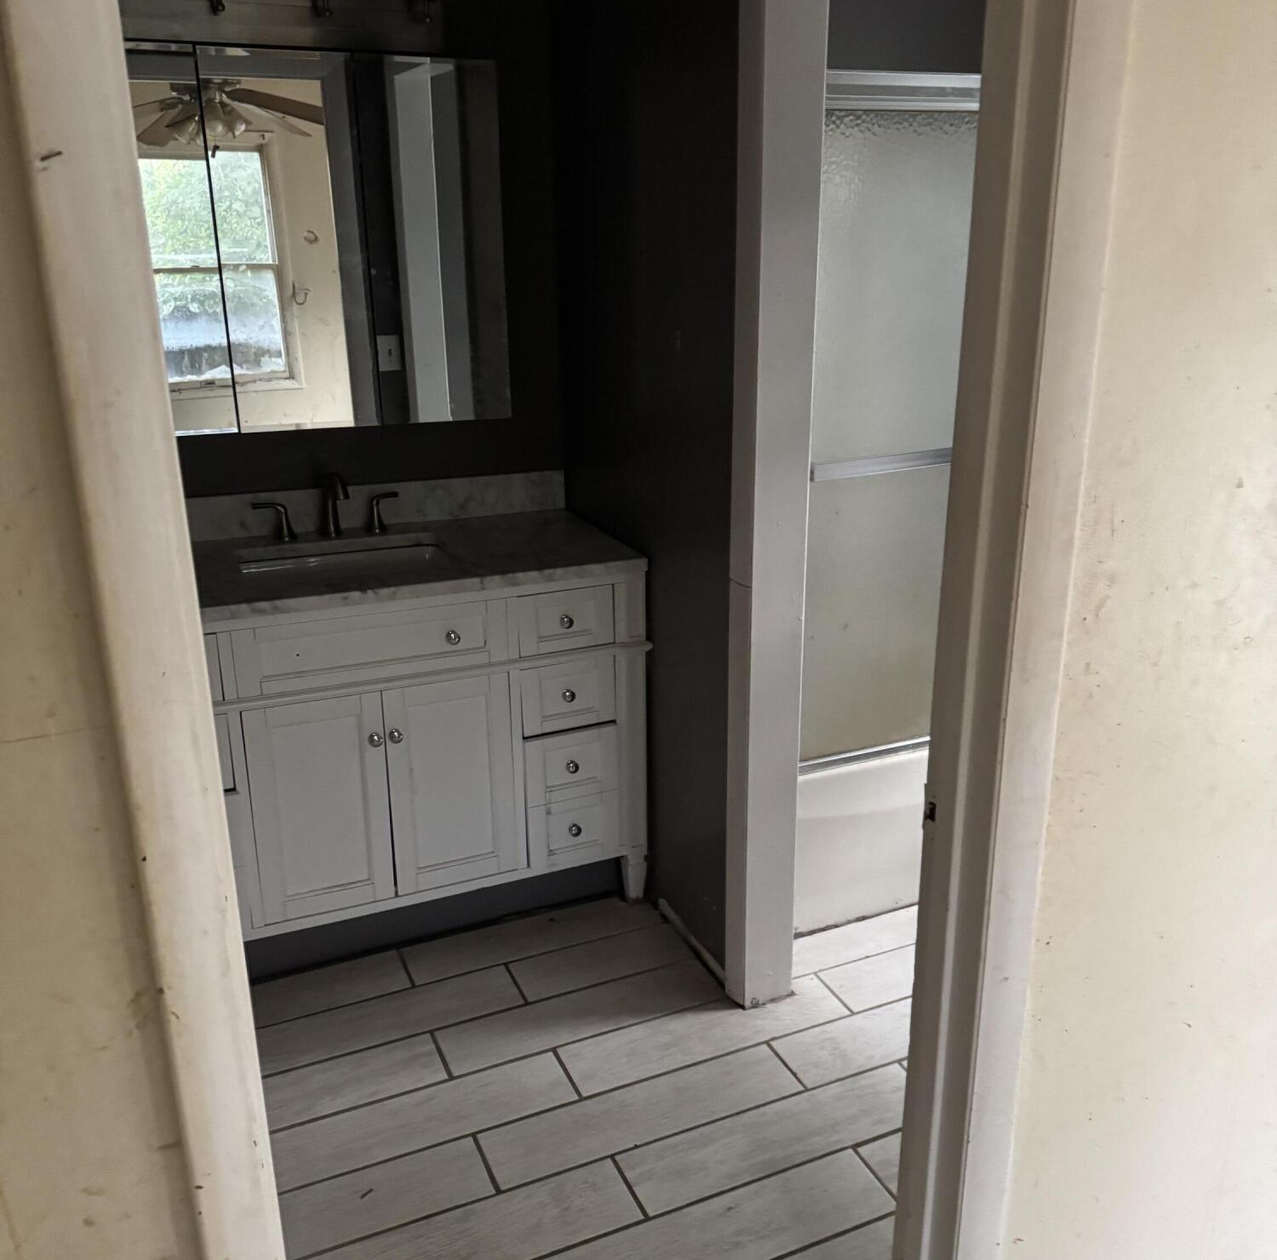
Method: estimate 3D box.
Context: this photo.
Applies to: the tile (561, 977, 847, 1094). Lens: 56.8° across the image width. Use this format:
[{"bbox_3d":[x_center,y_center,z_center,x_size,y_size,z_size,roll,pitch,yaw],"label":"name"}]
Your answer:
[{"bbox_3d":[0.143,0.829,2.426,0.606,0.010,0.151,-9,20,-22],"label":"tile"}]

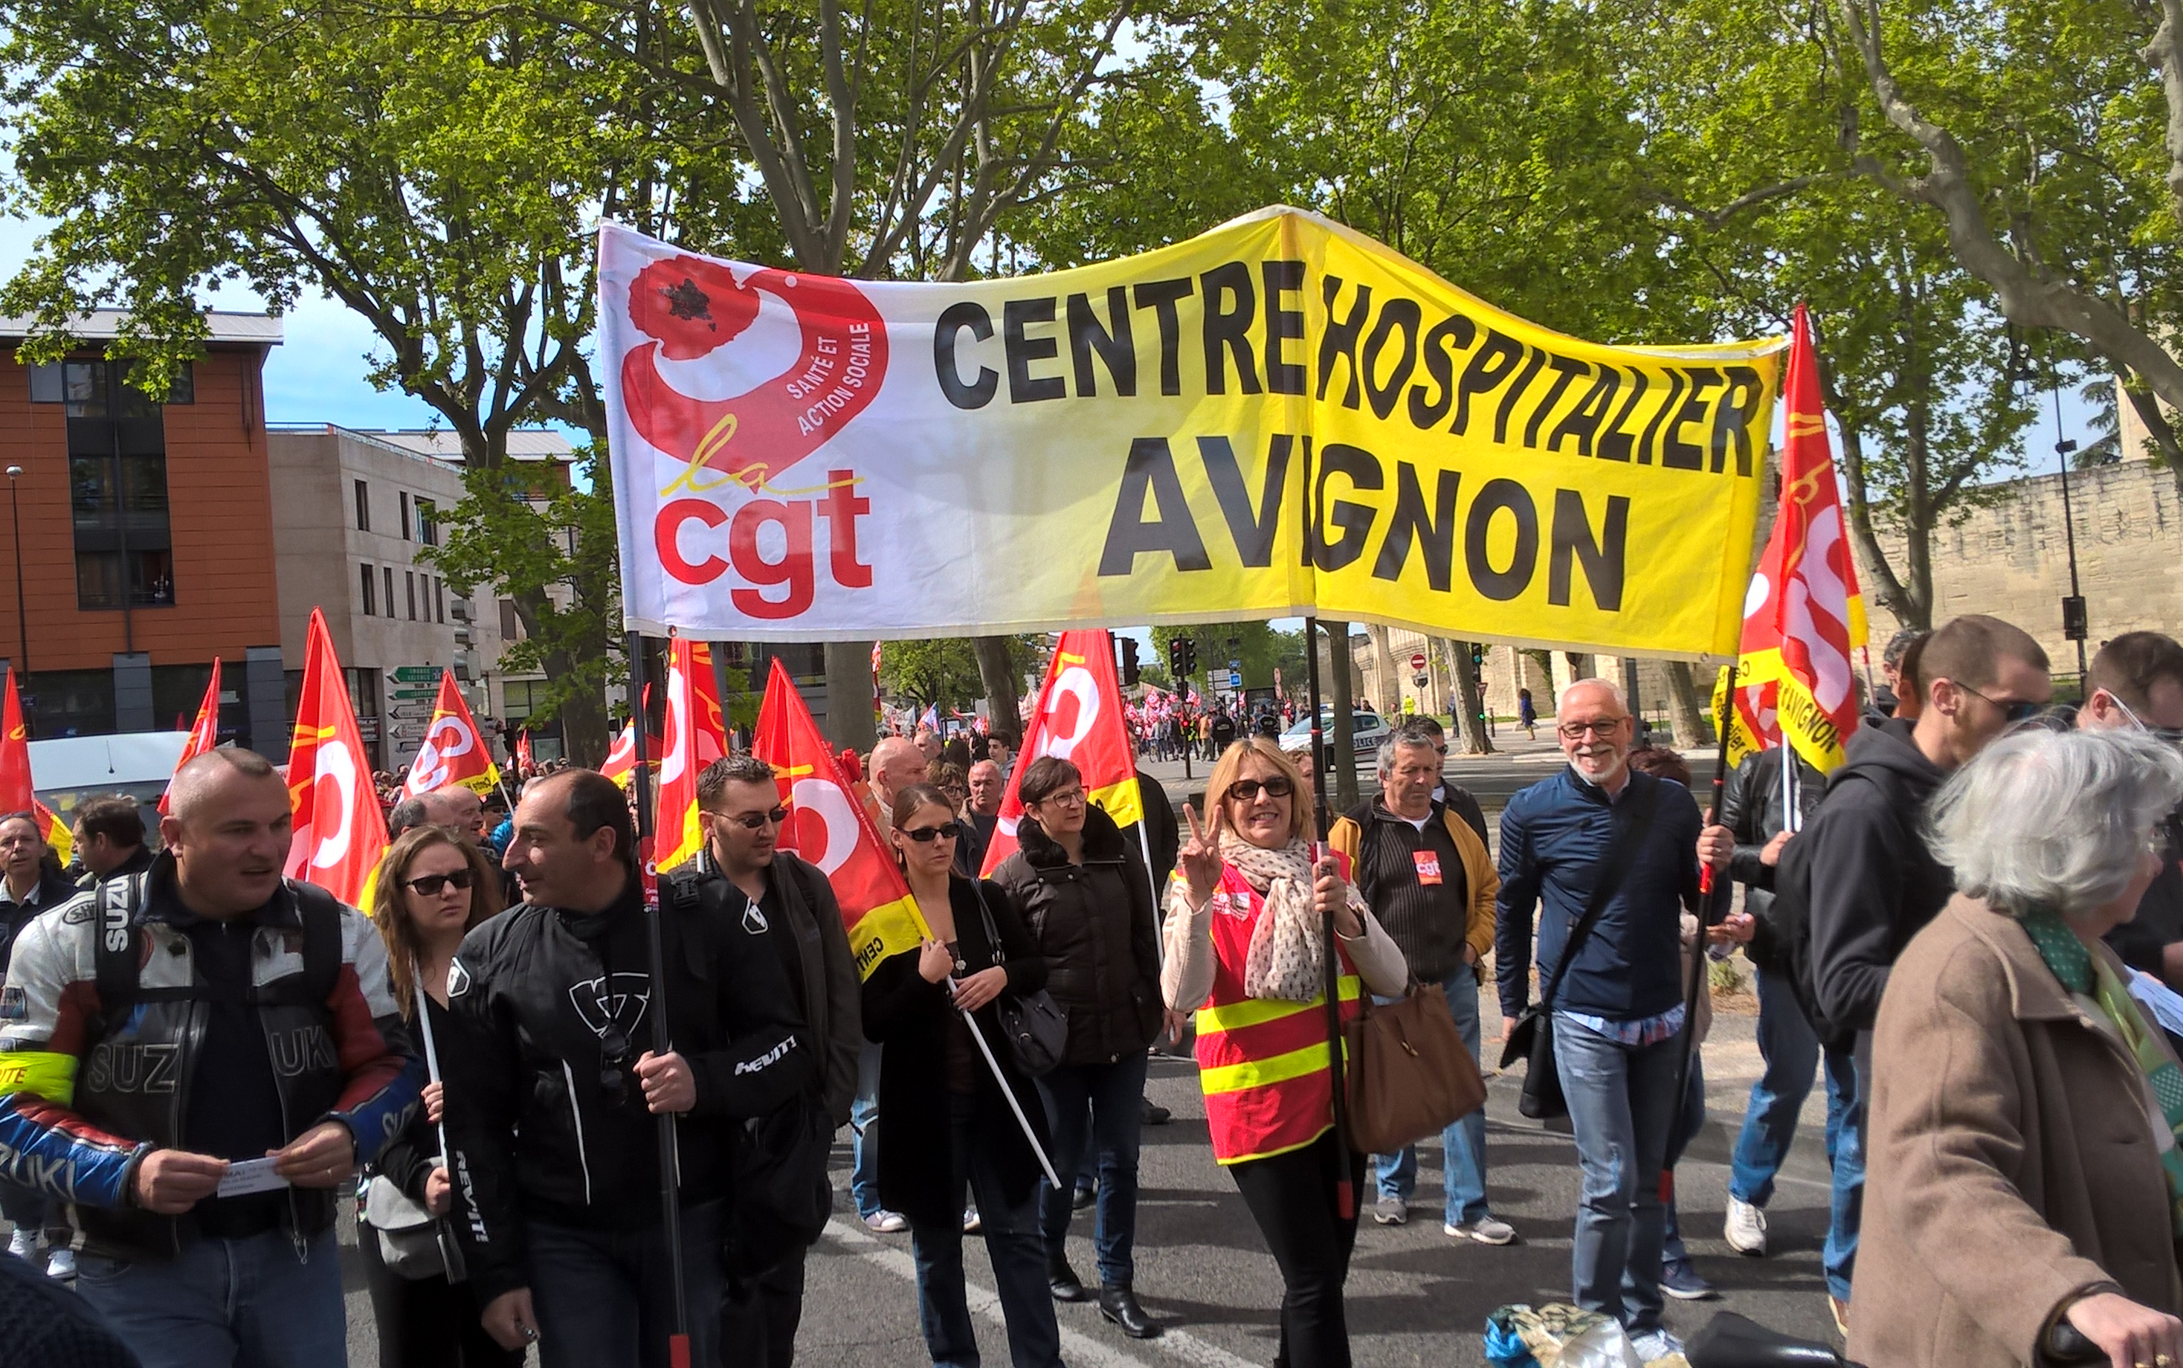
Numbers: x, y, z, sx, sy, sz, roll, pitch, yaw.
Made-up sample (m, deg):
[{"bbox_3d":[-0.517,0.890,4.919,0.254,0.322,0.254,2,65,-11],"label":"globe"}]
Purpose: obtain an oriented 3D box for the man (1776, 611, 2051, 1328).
[{"bbox_3d":[1.266,0.780,2.893,0.500,1.770,0.520,-5,-1,18],"label":"man"}]

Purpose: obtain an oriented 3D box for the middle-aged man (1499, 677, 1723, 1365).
[{"bbox_3d":[1.316,0.832,4.977,0.560,1.720,0.420,-5,-1,13],"label":"middle-aged man"}]

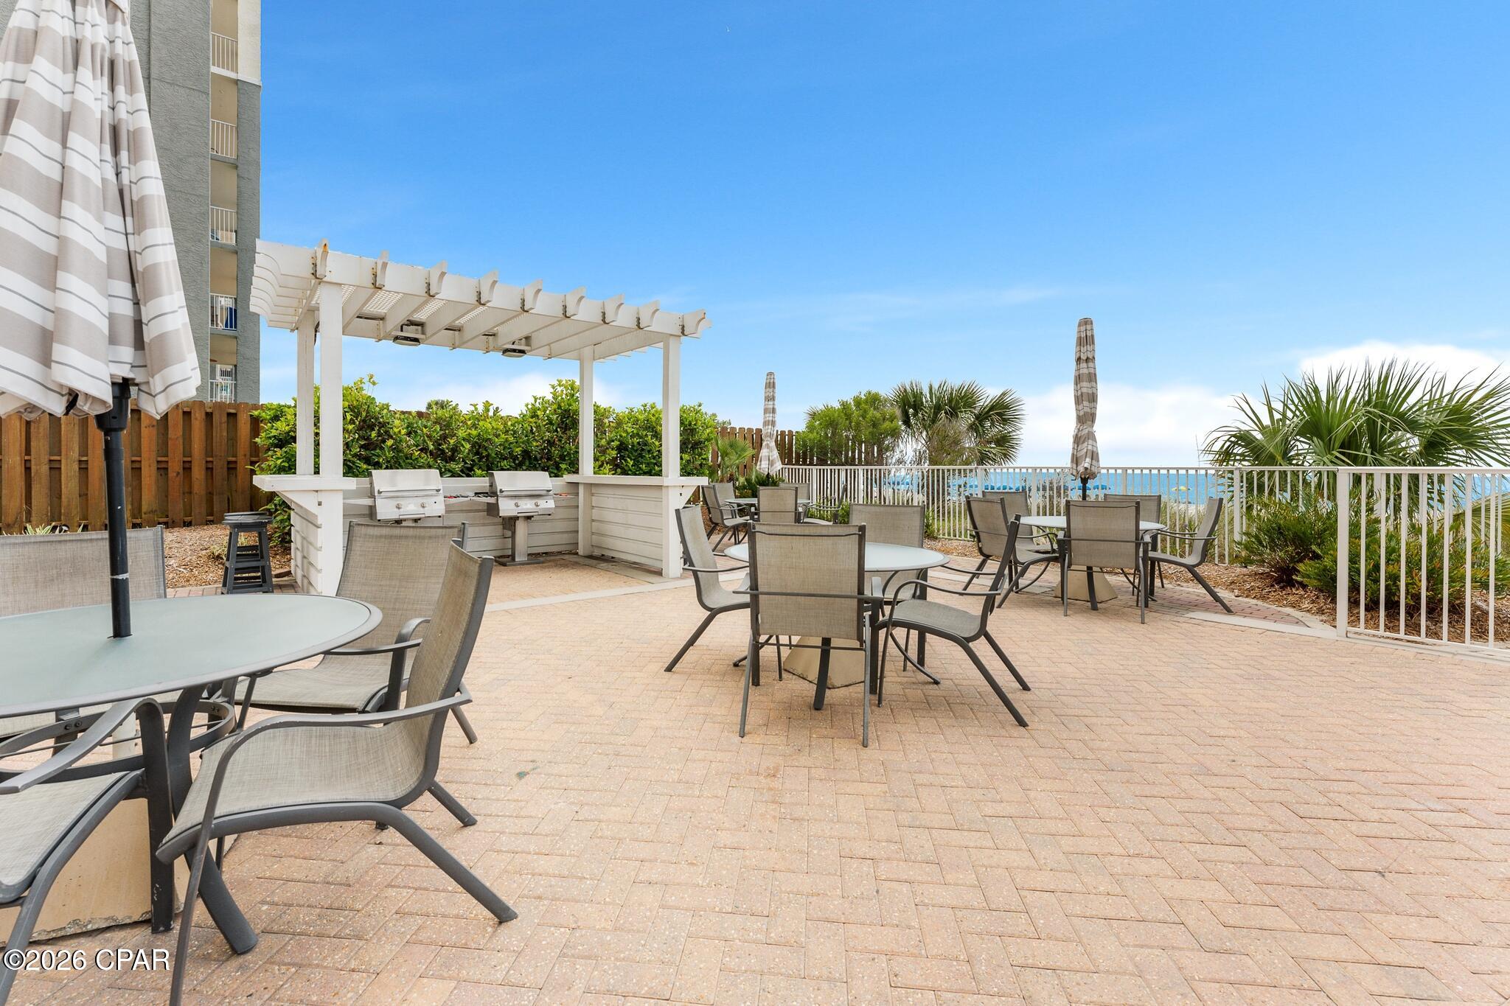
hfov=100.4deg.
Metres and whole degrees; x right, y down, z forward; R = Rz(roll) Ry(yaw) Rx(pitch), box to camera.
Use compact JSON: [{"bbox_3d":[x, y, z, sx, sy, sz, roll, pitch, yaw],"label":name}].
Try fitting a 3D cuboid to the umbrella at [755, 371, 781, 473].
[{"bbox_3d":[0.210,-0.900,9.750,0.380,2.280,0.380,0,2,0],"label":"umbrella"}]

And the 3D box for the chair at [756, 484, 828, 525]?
[{"bbox_3d":[0.340,0.290,8.750,0.640,0.970,0.740,0,2,-2],"label":"chair"}]

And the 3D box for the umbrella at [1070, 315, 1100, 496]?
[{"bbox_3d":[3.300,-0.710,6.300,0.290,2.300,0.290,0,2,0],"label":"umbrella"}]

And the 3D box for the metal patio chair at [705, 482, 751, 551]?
[{"bbox_3d":[-0.440,0.250,9.600,0.740,0.970,0.640,-1,2,-21],"label":"metal patio chair"}]

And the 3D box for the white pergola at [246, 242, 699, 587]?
[{"bbox_3d":[-2.960,-0.650,7.180,4.250,3.050,2.850,-2,3,-39],"label":"white pergola"}]

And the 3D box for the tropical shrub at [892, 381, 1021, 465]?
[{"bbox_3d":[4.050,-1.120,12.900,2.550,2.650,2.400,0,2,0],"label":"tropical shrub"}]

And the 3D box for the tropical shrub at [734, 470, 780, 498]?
[{"bbox_3d":[0.040,-0.100,12.600,1.000,1.000,0.900,0,2,0],"label":"tropical shrub"}]

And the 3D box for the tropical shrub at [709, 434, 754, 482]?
[{"bbox_3d":[-0.450,-0.480,12.400,0.900,1.650,0.900,0,2,0],"label":"tropical shrub"}]

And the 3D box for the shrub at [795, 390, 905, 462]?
[{"bbox_3d":[2.100,-1.220,14.200,2.250,2.550,2.050,0,2,0],"label":"shrub"}]

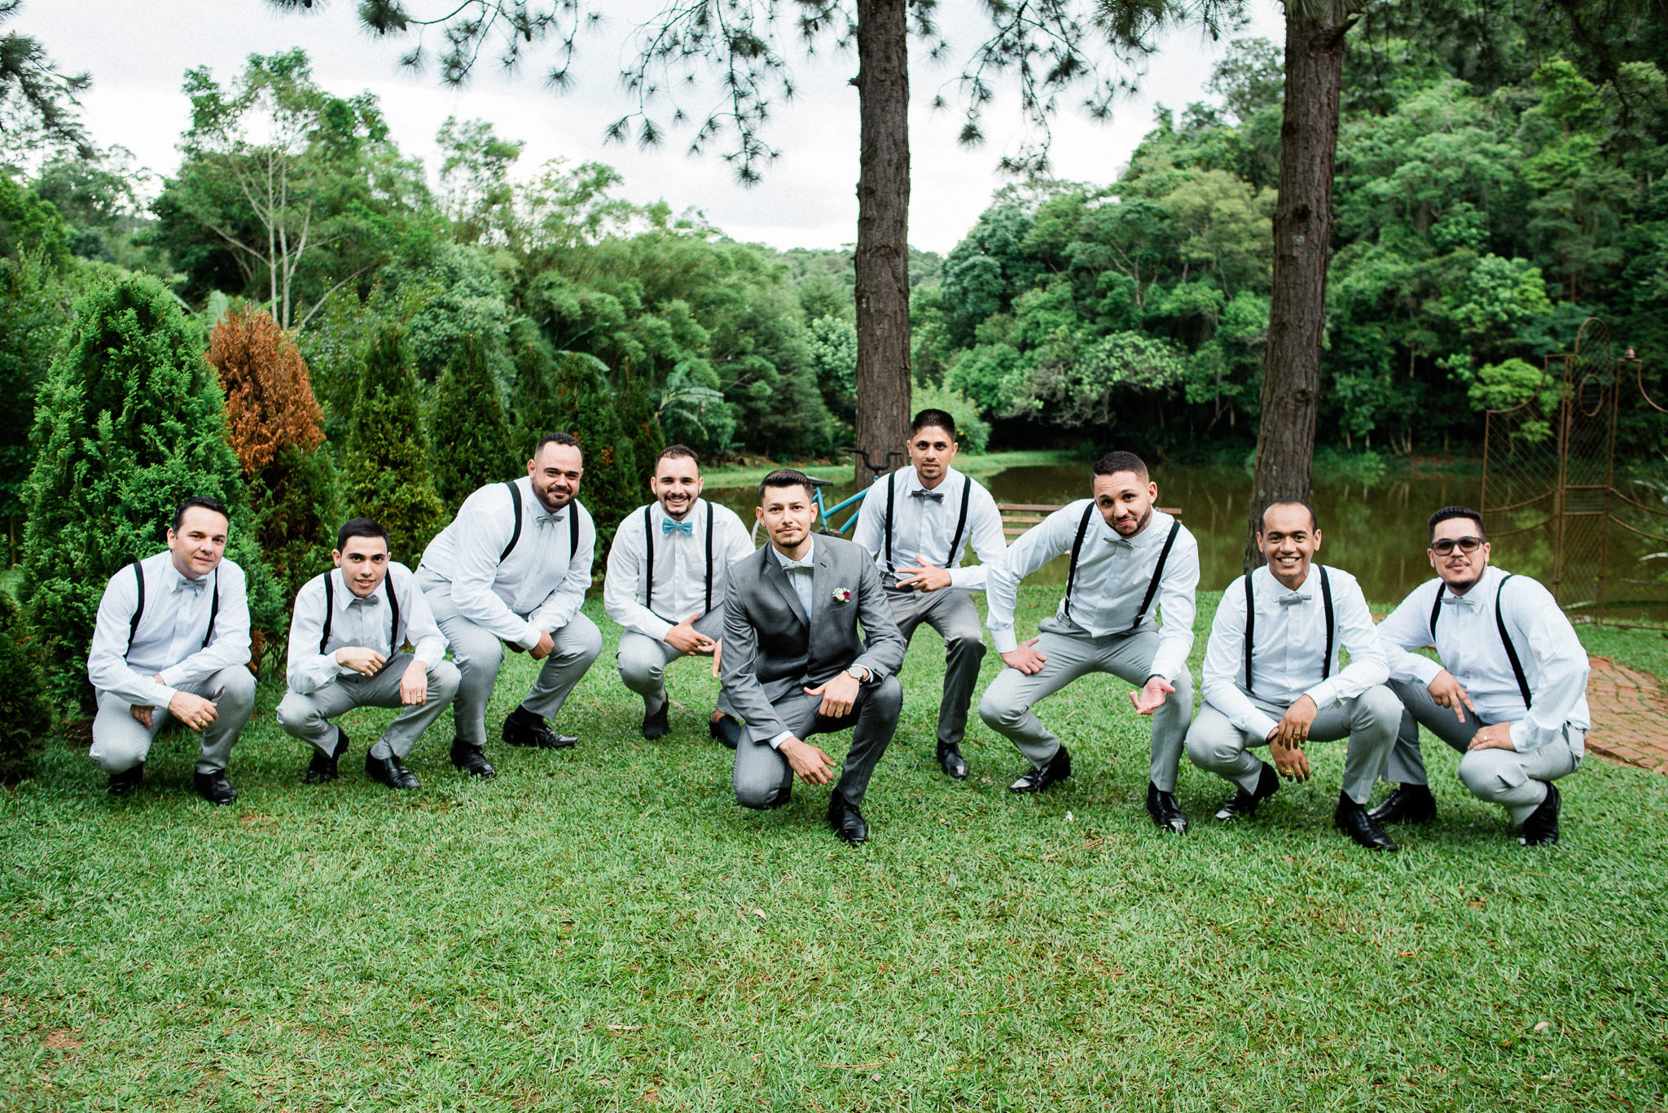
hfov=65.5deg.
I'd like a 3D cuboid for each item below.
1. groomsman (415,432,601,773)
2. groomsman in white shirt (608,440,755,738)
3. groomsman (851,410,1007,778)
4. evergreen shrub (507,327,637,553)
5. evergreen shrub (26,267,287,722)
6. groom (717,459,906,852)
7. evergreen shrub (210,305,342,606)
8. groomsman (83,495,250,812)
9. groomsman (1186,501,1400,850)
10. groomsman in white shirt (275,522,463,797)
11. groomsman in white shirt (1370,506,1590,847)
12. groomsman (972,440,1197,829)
[{"bbox_3d":[-1.132,0.146,4.500,0.620,1.154,0.820,-4,7,-37],"label":"groomsman"},{"bbox_3d":[-0.572,0.133,4.770,0.560,1.087,0.680,0,6,-6],"label":"groomsman in white shirt"},{"bbox_3d":[0.339,0.121,4.660,0.540,1.286,0.720,0,6,-2],"label":"groomsman"},{"bbox_3d":[-1.843,-0.649,9.200,0.920,1.660,0.920,0,6,0],"label":"evergreen shrub"},{"bbox_3d":[-2.844,-0.296,5.400,1.100,1.757,1.100,0,6,0],"label":"evergreen shrub"},{"bbox_3d":[-0.065,0.275,4.170,0.560,1.120,0.850,0,6,-7],"label":"groom"},{"bbox_3d":[-2.730,-0.330,6.300,0.750,1.767,0.750,0,6,0],"label":"evergreen shrub"},{"bbox_3d":[-2.134,0.287,4.170,0.560,0.979,0.720,-3,7,-30],"label":"groomsman"},{"bbox_3d":[1.397,0.337,3.970,0.640,1.021,0.720,1,6,10],"label":"groomsman"},{"bbox_3d":[-1.539,0.308,4.300,0.600,0.892,0.680,-1,6,-18],"label":"groomsman in white shirt"},{"bbox_3d":[1.971,0.342,3.970,0.640,1.006,0.760,5,7,37],"label":"groomsman in white shirt"},{"bbox_3d":[0.805,0.239,4.100,0.700,1.144,0.720,1,6,9],"label":"groomsman"}]

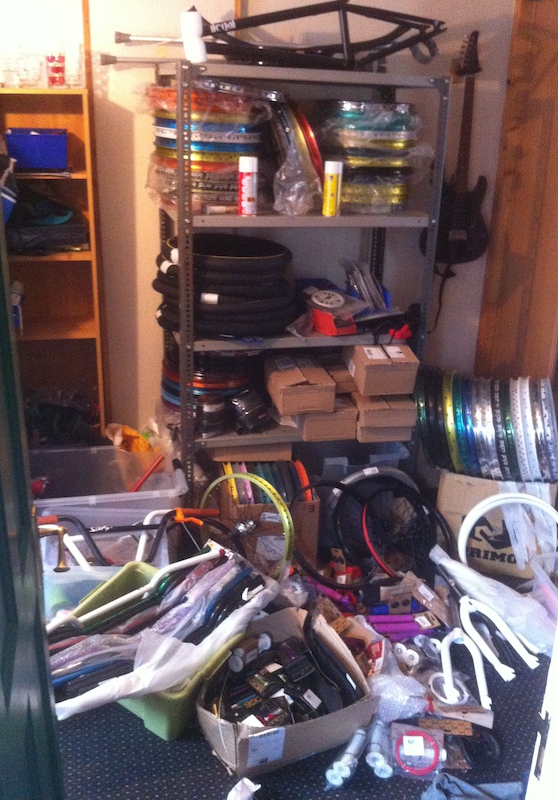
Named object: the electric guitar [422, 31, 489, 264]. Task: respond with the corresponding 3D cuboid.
[{"bbox_3d":[0.786,-1.033,3.382,0.320,0.940,0.070,-4,20,-18],"label":"electric guitar"}]

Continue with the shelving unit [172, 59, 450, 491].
[{"bbox_3d":[0.050,-0.266,3.099,0.927,1.833,0.412,-4,20,-18],"label":"shelving unit"}]

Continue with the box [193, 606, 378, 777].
[{"bbox_3d":[-0.013,0.842,2.408,0.400,0.170,0.430,-6,20,-22],"label":"box"}]

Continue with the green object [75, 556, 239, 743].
[{"bbox_3d":[-0.392,0.772,2.517,0.580,0.210,0.420,15,23,34],"label":"green object"}]

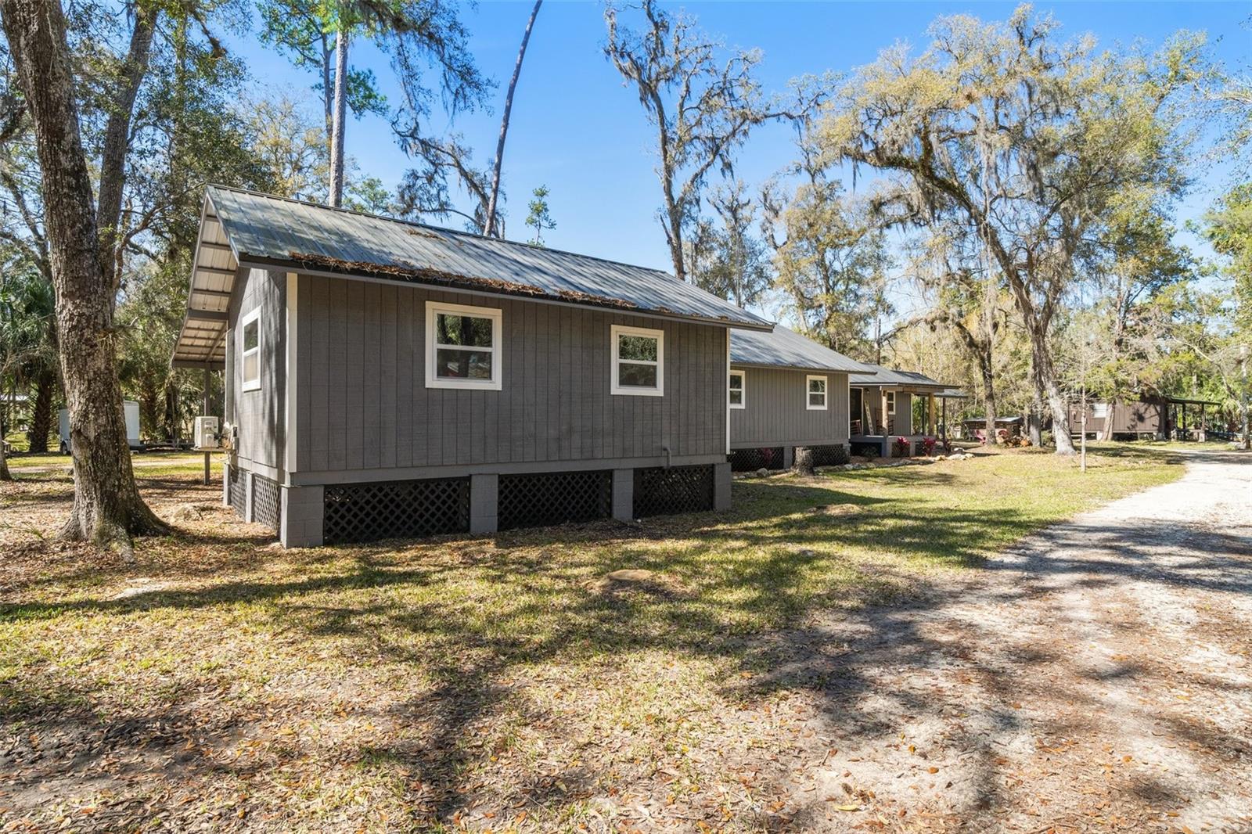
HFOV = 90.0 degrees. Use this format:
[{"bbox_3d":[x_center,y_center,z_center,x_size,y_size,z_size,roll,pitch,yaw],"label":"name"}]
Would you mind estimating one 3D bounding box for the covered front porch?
[{"bbox_3d":[12.500,0.150,28.400,4.800,3.150,2.400,0,0,-36],"label":"covered front porch"}]

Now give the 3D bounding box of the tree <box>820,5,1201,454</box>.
[{"bbox_3d":[18.000,-8.000,29.300,14.800,19.500,13.800,0,0,31],"label":"tree"}]

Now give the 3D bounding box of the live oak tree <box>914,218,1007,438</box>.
[{"bbox_3d":[22.100,-5.600,41.500,5.800,14.900,6.000,0,0,28],"label":"live oak tree"}]

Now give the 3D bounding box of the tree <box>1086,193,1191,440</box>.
[{"bbox_3d":[37.000,-7.300,45.500,6.500,18.200,6.500,0,0,39],"label":"tree"}]

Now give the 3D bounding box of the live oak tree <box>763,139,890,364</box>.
[{"bbox_3d":[13.100,-8.200,41.000,8.200,20.000,8.000,0,0,18],"label":"live oak tree"}]

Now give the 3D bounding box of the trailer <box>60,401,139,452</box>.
[{"bbox_3d":[-24.500,0.490,29.100,3.600,2.450,2.050,0,0,29],"label":"trailer"}]

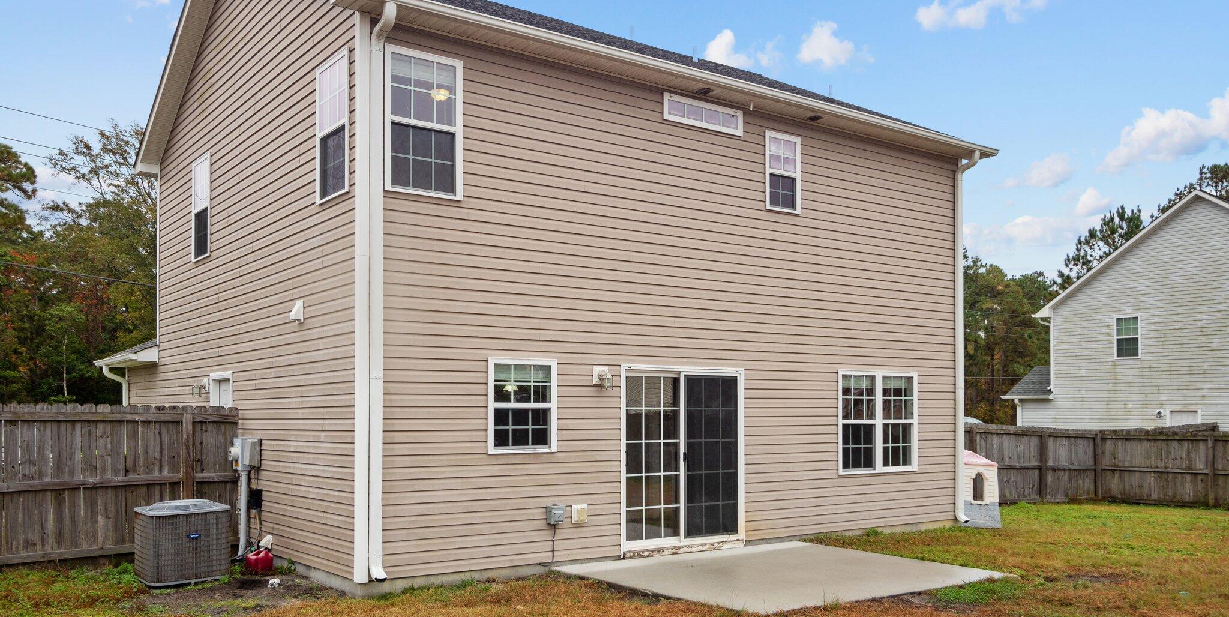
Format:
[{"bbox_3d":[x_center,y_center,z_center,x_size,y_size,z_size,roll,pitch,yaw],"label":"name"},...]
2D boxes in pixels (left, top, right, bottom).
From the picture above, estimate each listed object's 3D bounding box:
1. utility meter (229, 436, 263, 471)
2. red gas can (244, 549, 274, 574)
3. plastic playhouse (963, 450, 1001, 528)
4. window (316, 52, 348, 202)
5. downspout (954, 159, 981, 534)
[{"bbox_3d":[-4.281,1.696,11.480,0.300,0.410,0.360,3,-5,-37],"label":"utility meter"},{"bbox_3d":[-3.847,2.736,10.750,0.290,0.280,0.230,-3,-5,37],"label":"red gas can"},{"bbox_3d":[5.412,2.749,15.518,1.000,1.212,1.050,-1,-4,12],"label":"plastic playhouse"},{"bbox_3d":[-2.759,-1.754,9.709,0.100,1.360,0.860,3,-5,-37],"label":"window"},{"bbox_3d":[5.069,0.404,14.245,0.110,5.350,0.380,3,-5,-36],"label":"downspout"}]

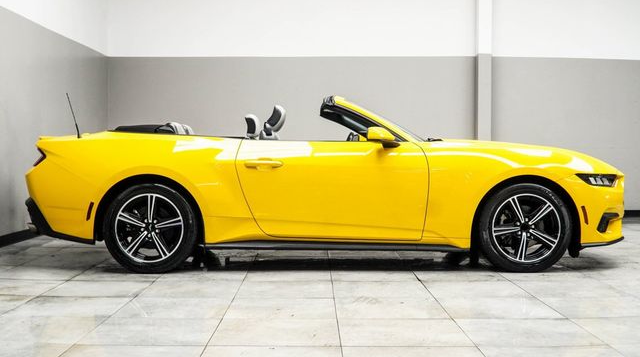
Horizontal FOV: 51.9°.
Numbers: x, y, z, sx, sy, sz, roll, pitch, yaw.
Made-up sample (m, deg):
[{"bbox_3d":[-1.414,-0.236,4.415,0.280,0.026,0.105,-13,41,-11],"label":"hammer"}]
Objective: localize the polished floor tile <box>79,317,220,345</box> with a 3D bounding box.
[{"bbox_3d":[-0.800,0.745,3.189,0.598,0.012,0.519,0,2,0],"label":"polished floor tile"}]

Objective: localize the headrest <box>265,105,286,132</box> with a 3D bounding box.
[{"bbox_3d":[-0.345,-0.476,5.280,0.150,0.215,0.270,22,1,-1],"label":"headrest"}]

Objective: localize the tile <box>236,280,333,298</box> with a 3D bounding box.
[{"bbox_3d":[-0.207,0.713,4.208,0.598,0.012,0.519,0,2,0],"label":"tile"}]

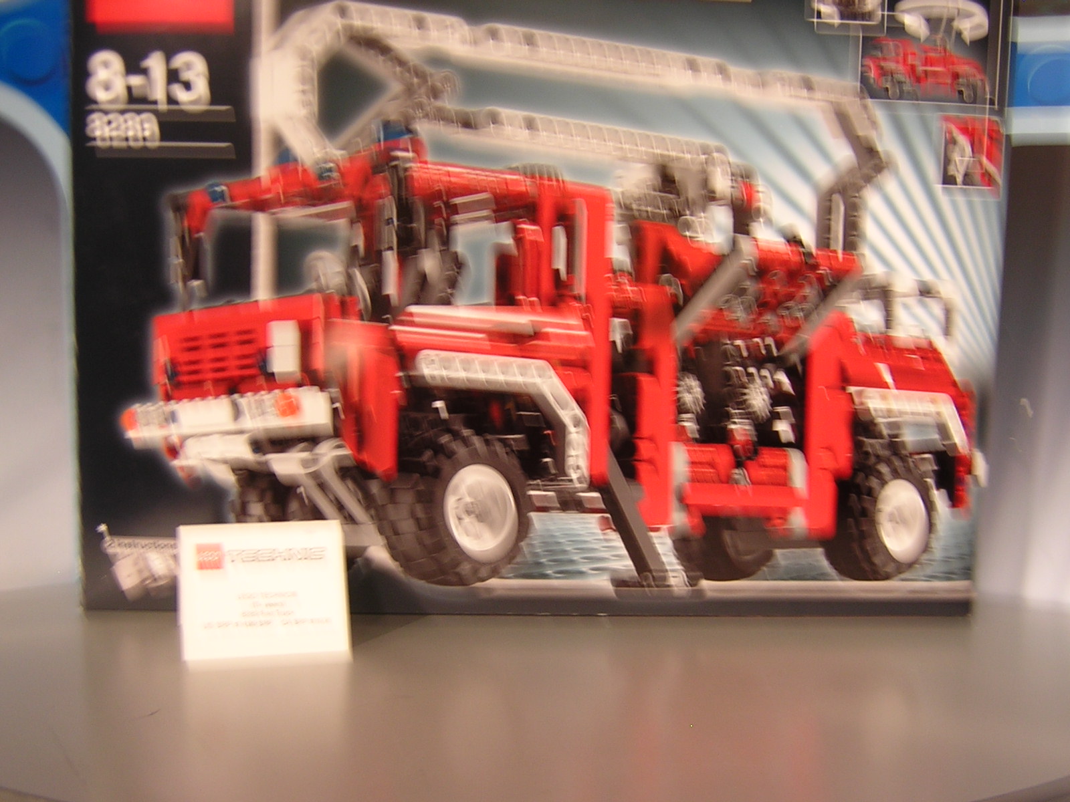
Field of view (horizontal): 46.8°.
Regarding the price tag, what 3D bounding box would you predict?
[{"bbox_3d":[-0.132,0.089,0.602,0.082,0.060,0.040,-1,9,-17],"label":"price tag"}]

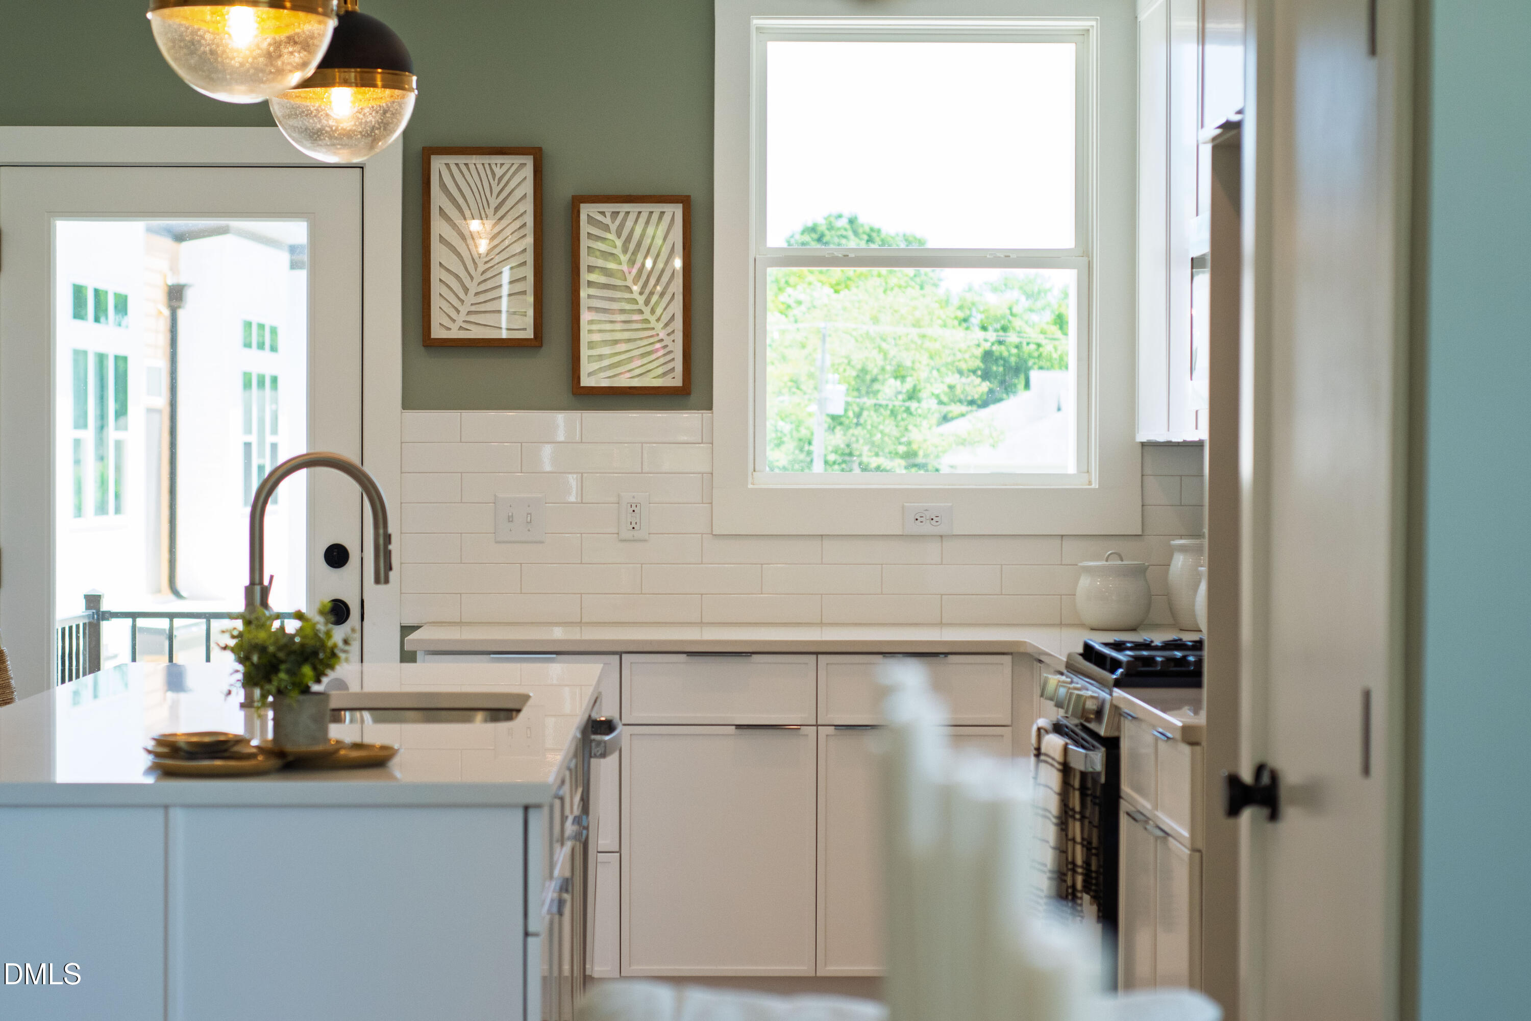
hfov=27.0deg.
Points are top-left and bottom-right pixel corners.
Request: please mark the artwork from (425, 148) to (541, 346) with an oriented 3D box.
[{"bbox_3d":[-0.712,-0.663,8.046,0.301,0.501,0.030,0,1,-1],"label":"artwork"}]

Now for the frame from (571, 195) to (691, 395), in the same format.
[{"bbox_3d":[-0.338,-0.542,8.057,0.302,0.500,0.030,0,1,-1],"label":"frame"}]

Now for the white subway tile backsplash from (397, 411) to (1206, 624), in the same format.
[{"bbox_3d":[0.151,0.021,8.096,2.149,0.537,0.015,0,1,-1],"label":"white subway tile backsplash"}]

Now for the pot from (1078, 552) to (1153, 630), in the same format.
[{"bbox_3d":[0.867,0.199,7.926,0.190,0.194,0.190,0,1,0],"label":"pot"}]

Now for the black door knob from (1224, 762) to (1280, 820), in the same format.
[{"bbox_3d":[0.603,0.348,3.952,0.069,0.067,0.066,0,1,-1],"label":"black door knob"}]

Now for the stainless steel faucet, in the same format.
[{"bbox_3d":[-0.757,0.117,5.382,0.256,0.433,0.075,0,1,-1],"label":"stainless steel faucet"}]

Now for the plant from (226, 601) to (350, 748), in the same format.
[{"bbox_3d":[-0.685,0.235,4.576,0.185,0.202,0.176,0,1,-1],"label":"plant"}]

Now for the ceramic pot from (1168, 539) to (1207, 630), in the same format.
[{"bbox_3d":[1.104,0.175,7.935,0.205,0.243,0.205,0,1,0],"label":"ceramic pot"}]

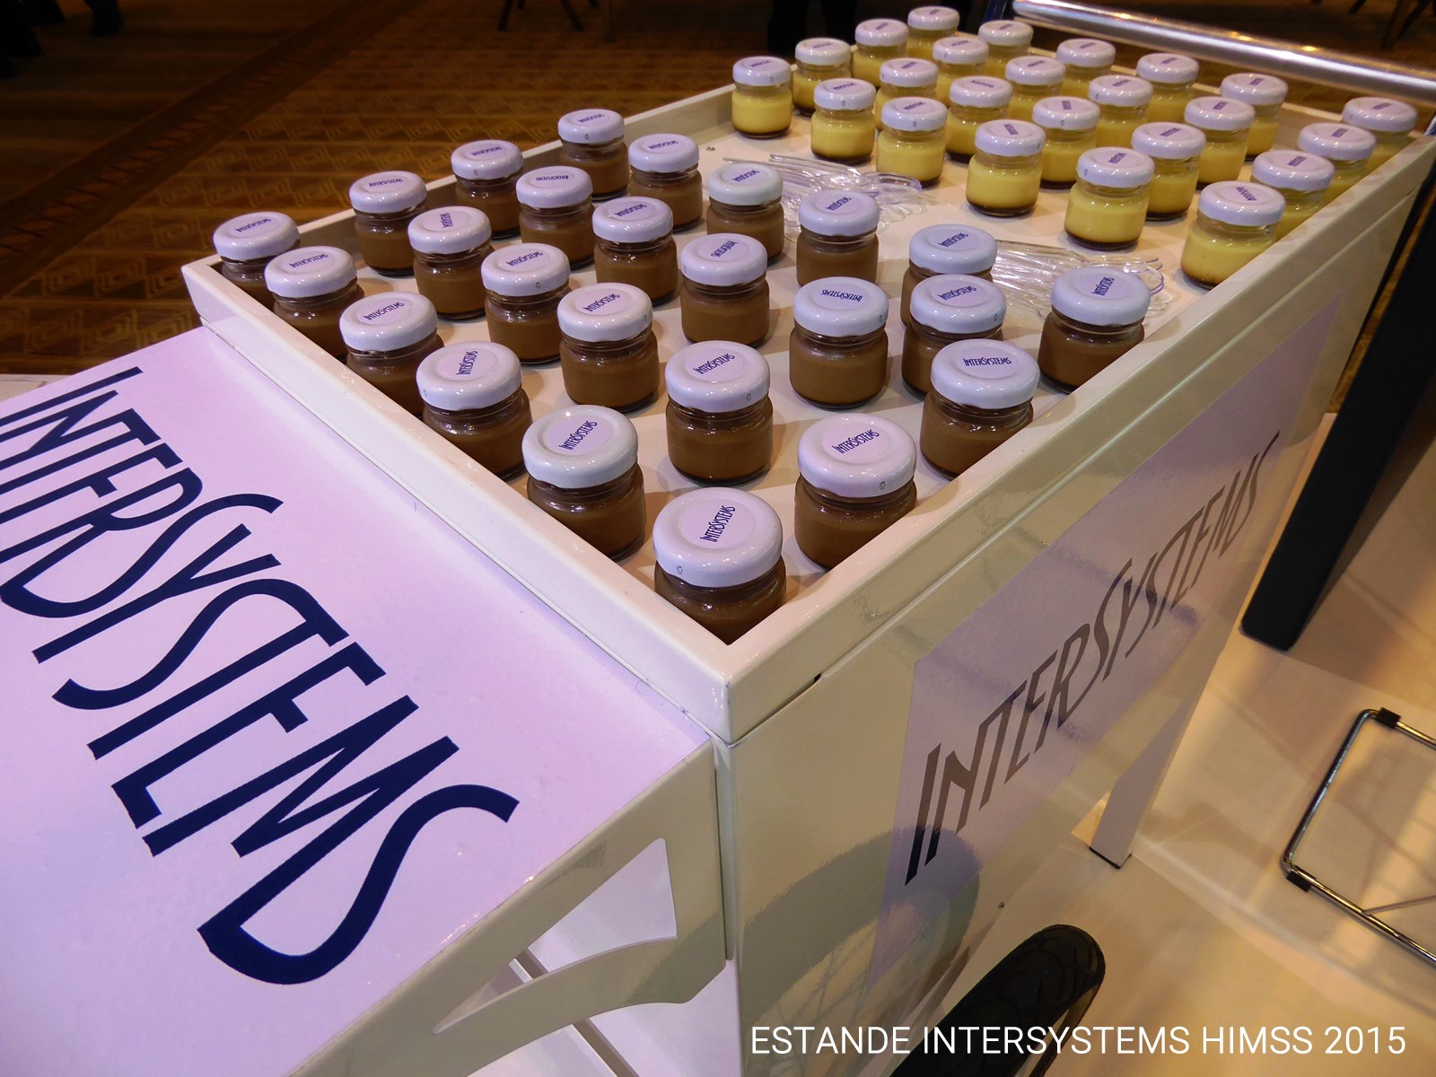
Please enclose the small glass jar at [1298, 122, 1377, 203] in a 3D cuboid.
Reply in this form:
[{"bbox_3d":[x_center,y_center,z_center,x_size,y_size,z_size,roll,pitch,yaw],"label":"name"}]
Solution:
[{"bbox_3d":[0.415,-0.250,0.706,0.048,0.054,0.048,-1,38,1],"label":"small glass jar"}]

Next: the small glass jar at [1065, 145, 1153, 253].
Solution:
[{"bbox_3d":[0.249,-0.217,0.661,0.047,0.052,0.047,-1,39,1],"label":"small glass jar"}]

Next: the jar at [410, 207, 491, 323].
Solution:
[{"bbox_3d":[-0.149,-0.157,0.591,0.047,0.051,0.047,-10,40,-11],"label":"jar"}]

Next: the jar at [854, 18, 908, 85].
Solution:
[{"bbox_3d":[0.147,-0.434,0.935,0.047,0.052,0.047,-1,39,1],"label":"jar"}]

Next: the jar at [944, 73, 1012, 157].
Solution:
[{"bbox_3d":[0.200,-0.323,0.799,0.048,0.052,0.048,-1,39,1],"label":"jar"}]

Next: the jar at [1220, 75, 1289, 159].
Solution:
[{"bbox_3d":[0.393,-0.313,0.771,0.047,0.051,0.047,17,42,20],"label":"jar"}]

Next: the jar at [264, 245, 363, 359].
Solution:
[{"bbox_3d":[-0.216,-0.127,0.564,0.047,0.052,0.047,-1,39,1],"label":"jar"}]

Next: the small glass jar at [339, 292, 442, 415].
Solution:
[{"bbox_3d":[-0.157,-0.088,0.507,0.047,0.051,0.047,-1,39,1],"label":"small glass jar"}]

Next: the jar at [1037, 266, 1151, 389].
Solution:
[{"bbox_3d":[0.192,-0.105,0.529,0.048,0.052,0.048,-1,39,1],"label":"jar"}]

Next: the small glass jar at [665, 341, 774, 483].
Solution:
[{"bbox_3d":[0.001,-0.057,0.473,0.048,0.054,0.048,-1,38,1],"label":"small glass jar"}]

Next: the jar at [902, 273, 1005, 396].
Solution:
[{"bbox_3d":[0.116,-0.098,0.513,0.047,0.051,0.047,8,40,11],"label":"jar"}]

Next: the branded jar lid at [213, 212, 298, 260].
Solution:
[{"bbox_3d":[-0.256,-0.168,0.575,0.045,0.010,0.045,-1,39,1],"label":"branded jar lid"}]

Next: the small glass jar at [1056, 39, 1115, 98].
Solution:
[{"bbox_3d":[0.305,-0.385,0.869,0.047,0.052,0.047,-1,39,1],"label":"small glass jar"}]

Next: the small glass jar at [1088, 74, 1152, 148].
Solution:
[{"bbox_3d":[0.301,-0.318,0.786,0.047,0.052,0.047,-1,39,1],"label":"small glass jar"}]

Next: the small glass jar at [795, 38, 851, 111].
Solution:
[{"bbox_3d":[0.090,-0.398,0.896,0.048,0.052,0.048,-1,39,1],"label":"small glass jar"}]

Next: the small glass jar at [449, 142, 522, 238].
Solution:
[{"bbox_3d":[-0.147,-0.228,0.678,0.047,0.051,0.047,-9,40,-9],"label":"small glass jar"}]

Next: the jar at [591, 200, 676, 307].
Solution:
[{"bbox_3d":[-0.048,-0.165,0.599,0.047,0.051,0.047,-4,39,-3],"label":"jar"}]

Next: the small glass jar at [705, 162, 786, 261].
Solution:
[{"bbox_3d":[0.017,-0.203,0.651,0.047,0.052,0.047,-1,39,1],"label":"small glass jar"}]

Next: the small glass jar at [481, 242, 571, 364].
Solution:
[{"bbox_3d":[-0.101,-0.127,0.560,0.047,0.052,0.047,-1,39,1],"label":"small glass jar"}]

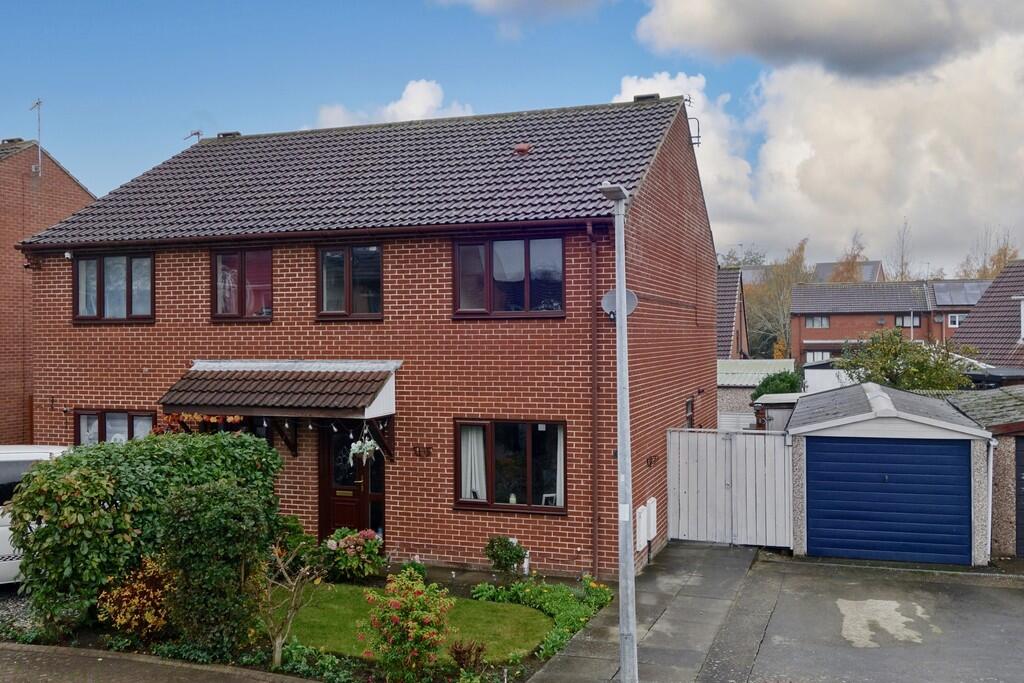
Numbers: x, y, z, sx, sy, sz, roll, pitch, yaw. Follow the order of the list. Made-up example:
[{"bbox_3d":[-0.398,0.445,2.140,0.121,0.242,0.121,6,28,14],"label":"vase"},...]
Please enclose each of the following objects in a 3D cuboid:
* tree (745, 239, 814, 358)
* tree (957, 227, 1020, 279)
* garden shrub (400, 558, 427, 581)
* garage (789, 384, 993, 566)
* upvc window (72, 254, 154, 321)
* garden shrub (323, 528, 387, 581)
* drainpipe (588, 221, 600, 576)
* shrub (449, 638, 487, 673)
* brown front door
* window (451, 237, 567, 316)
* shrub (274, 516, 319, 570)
[{"bbox_3d":[21.158,-2.577,63.000,5.500,11.140,5.300,0,0,20],"label":"tree"},{"bbox_3d":[45.466,-4.080,76.000,6.200,13.790,6.000,0,0,25],"label":"tree"},{"bbox_3d":[-1.330,3.160,10.900,0.360,0.330,0.350,0,0,0],"label":"garden shrub"},{"bbox_3d":[7.170,2.281,15.720,3.000,2.440,6.100,0,1,21],"label":"garage"},{"bbox_3d":[-6.802,-0.892,13.624,1.680,1.170,0.120,0,0,18],"label":"upvc window"},{"bbox_3d":[-2.234,3.022,11.300,0.880,0.740,0.800,0,1,0],"label":"garden shrub"},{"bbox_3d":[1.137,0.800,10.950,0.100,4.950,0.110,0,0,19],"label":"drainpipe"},{"bbox_3d":[-0.469,3.311,8.400,0.400,0.320,0.360,0,0,0],"label":"shrub"},{"bbox_3d":[-2.493,2.215,12.475,1.140,2.080,0.120,0,0,18],"label":"brown front door"},{"bbox_3d":[-0.057,-0.943,11.559,1.720,1.160,0.120,0,1,21],"label":"window"},{"bbox_3d":[-3.085,2.878,11.350,0.660,0.820,0.650,0,1,20],"label":"shrub"}]

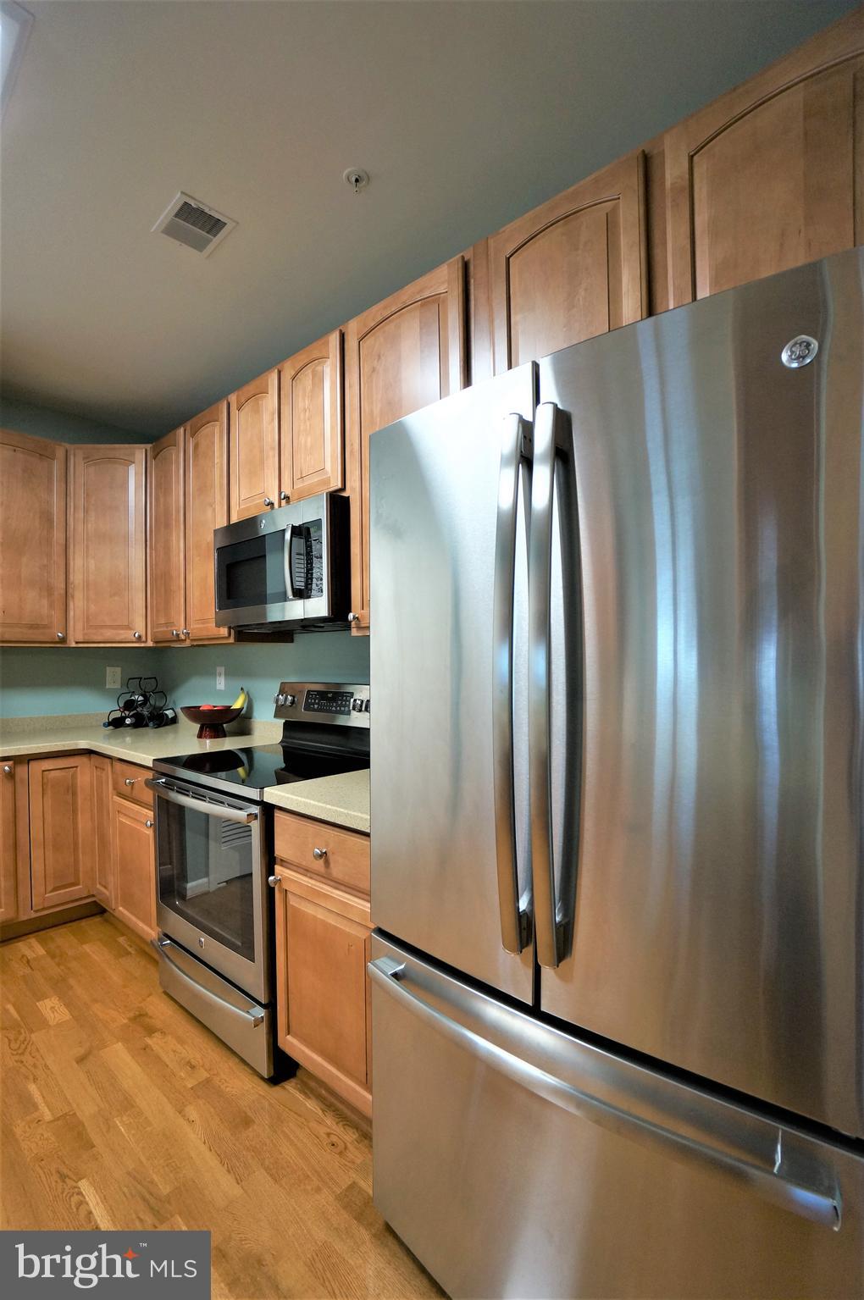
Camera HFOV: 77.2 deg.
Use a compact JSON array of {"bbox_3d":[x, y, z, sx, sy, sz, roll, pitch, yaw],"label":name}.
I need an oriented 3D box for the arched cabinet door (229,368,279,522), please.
[{"bbox_3d":[-0.738,-0.832,2.280,0.382,0.550,0.040,-1,-1,40],"label":"arched cabinet door"}]

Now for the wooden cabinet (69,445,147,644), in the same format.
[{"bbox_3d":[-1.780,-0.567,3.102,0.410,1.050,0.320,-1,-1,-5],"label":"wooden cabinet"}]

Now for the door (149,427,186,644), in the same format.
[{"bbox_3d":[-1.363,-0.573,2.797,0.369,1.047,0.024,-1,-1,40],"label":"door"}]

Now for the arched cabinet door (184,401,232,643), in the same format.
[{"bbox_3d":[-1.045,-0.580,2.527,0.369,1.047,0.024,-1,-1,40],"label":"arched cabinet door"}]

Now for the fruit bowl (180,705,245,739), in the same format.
[{"bbox_3d":[-1.109,0.372,2.748,0.295,0.140,0.295,-1,-1,0],"label":"fruit bowl"}]

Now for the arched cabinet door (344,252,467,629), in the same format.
[{"bbox_3d":[-0.084,-0.595,1.726,0.504,1.050,0.040,-1,-1,40],"label":"arched cabinet door"}]

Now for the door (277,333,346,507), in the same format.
[{"bbox_3d":[-0.446,-0.838,2.033,0.374,0.550,0.040,-1,-1,40],"label":"door"}]

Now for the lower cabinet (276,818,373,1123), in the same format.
[{"bbox_3d":[-0.107,0.837,1.712,0.460,0.756,0.625,-1,-1,40],"label":"lower cabinet"}]

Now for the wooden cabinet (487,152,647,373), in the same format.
[{"bbox_3d":[0.424,-0.831,1.480,0.423,0.595,0.320,-1,-1,40],"label":"wooden cabinet"}]

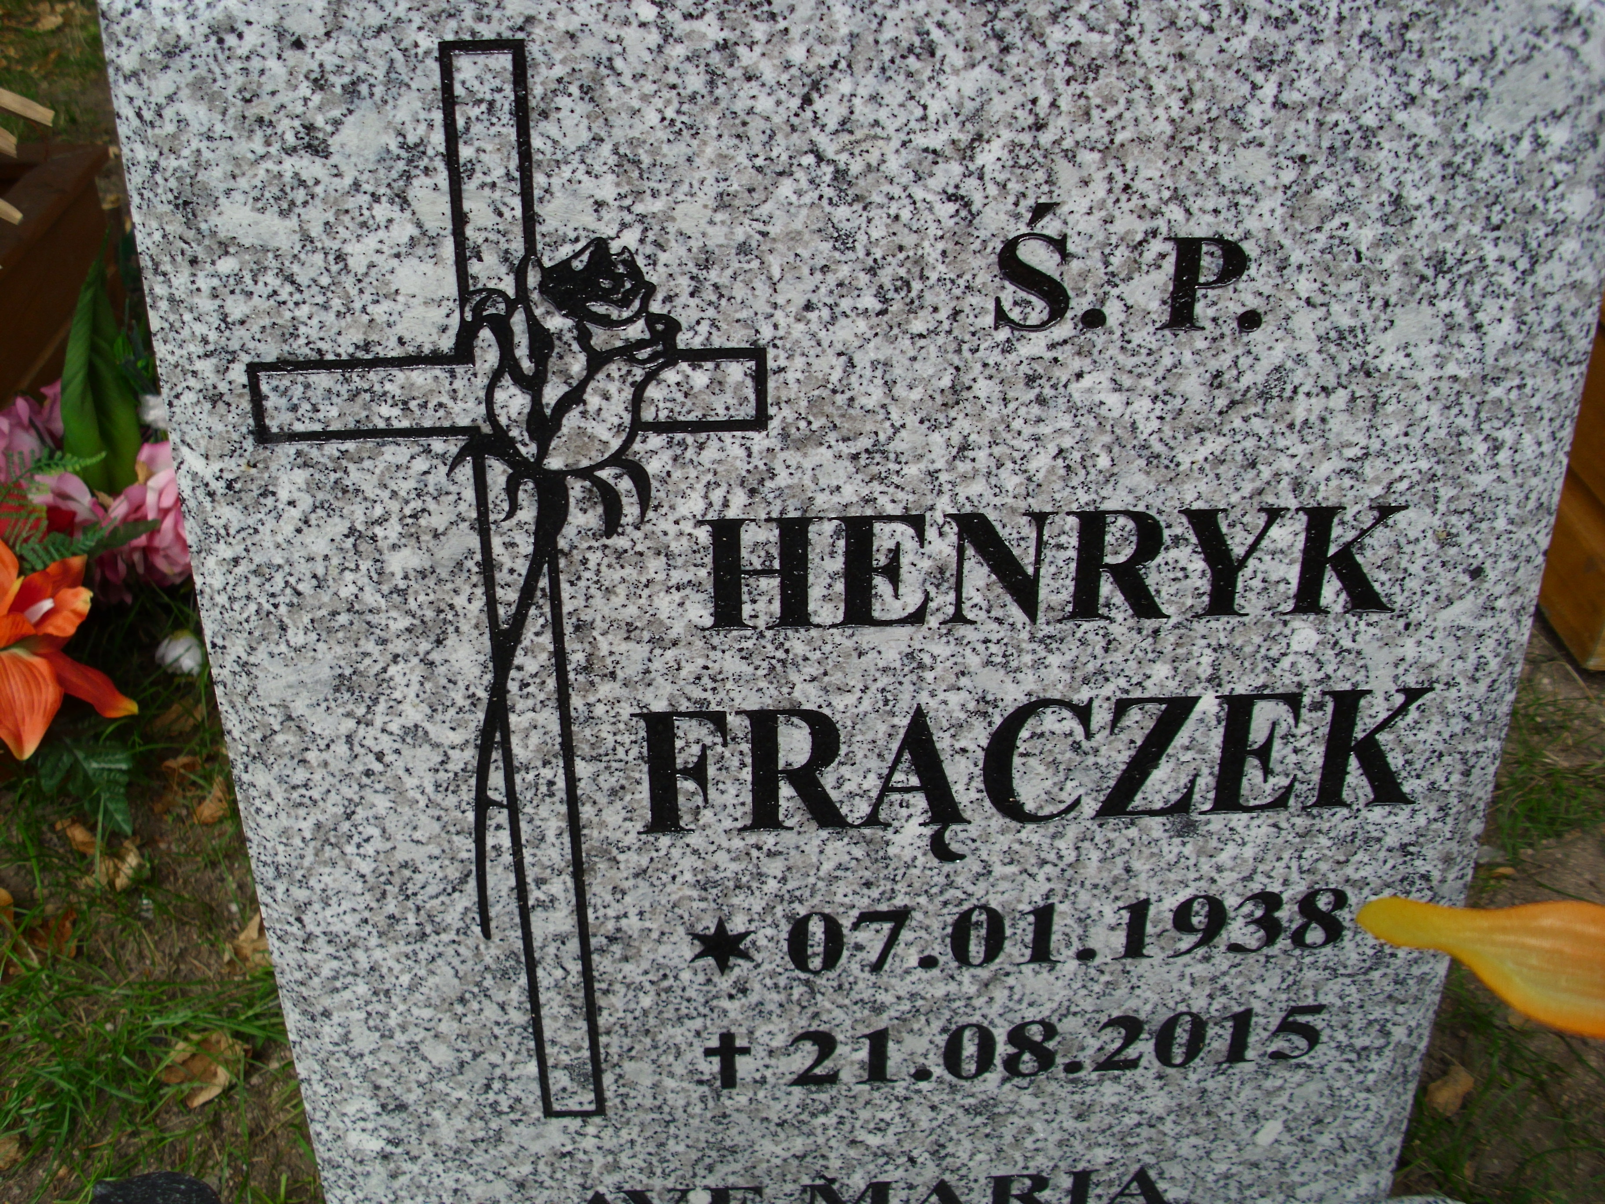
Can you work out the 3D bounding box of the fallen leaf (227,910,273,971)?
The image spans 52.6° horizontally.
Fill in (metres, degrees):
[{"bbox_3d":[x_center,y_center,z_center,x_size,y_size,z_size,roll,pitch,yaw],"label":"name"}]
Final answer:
[{"bbox_3d":[-0.377,0.234,1.127,0.039,0.018,0.040,5,29,7],"label":"fallen leaf"}]

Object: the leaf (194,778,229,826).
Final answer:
[{"bbox_3d":[-0.457,0.156,1.271,0.028,0.014,0.046,4,29,6],"label":"leaf"}]

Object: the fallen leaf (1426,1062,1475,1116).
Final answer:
[{"bbox_3d":[0.407,0.307,1.021,0.042,0.013,0.026,-21,36,-34],"label":"fallen leaf"}]

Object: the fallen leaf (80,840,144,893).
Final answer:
[{"bbox_3d":[-0.503,0.193,1.198,0.032,0.018,0.047,6,29,10],"label":"fallen leaf"}]

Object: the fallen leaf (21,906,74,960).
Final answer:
[{"bbox_3d":[-0.521,0.234,1.124,0.033,0.017,0.044,-14,32,-25],"label":"fallen leaf"}]

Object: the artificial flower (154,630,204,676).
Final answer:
[{"bbox_3d":[-0.533,0.045,1.389,0.042,0.038,0.042,1,29,0],"label":"artificial flower"}]

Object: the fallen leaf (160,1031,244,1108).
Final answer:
[{"bbox_3d":[-0.377,0.291,1.023,0.050,0.020,0.046,18,33,27],"label":"fallen leaf"}]

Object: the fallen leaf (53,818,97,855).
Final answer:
[{"bbox_3d":[-0.547,0.178,1.228,0.052,0.014,0.021,18,34,29],"label":"fallen leaf"}]

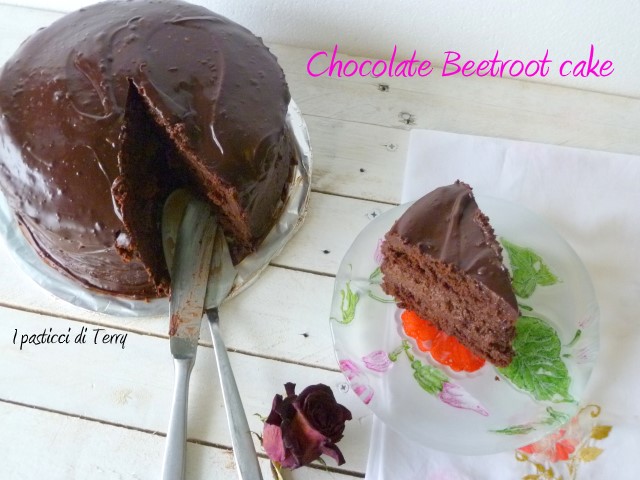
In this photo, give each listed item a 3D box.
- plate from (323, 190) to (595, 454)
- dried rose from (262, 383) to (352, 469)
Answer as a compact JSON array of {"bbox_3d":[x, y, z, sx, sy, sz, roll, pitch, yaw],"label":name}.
[{"bbox_3d":[0.112,0.060,0.561,0.207,0.020,0.207,0,69,0],"label":"plate"},{"bbox_3d":[-0.008,0.132,0.509,0.060,0.050,0.060,37,73,13],"label":"dried rose"}]

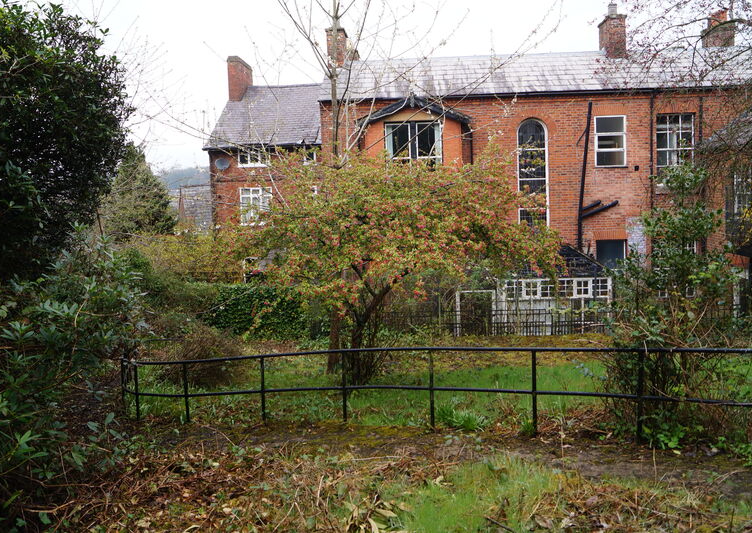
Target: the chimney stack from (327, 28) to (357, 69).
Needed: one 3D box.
[{"bbox_3d":[-1.373,-7.636,21.427,0.648,1.375,1.030,-2,4,4],"label":"chimney stack"}]

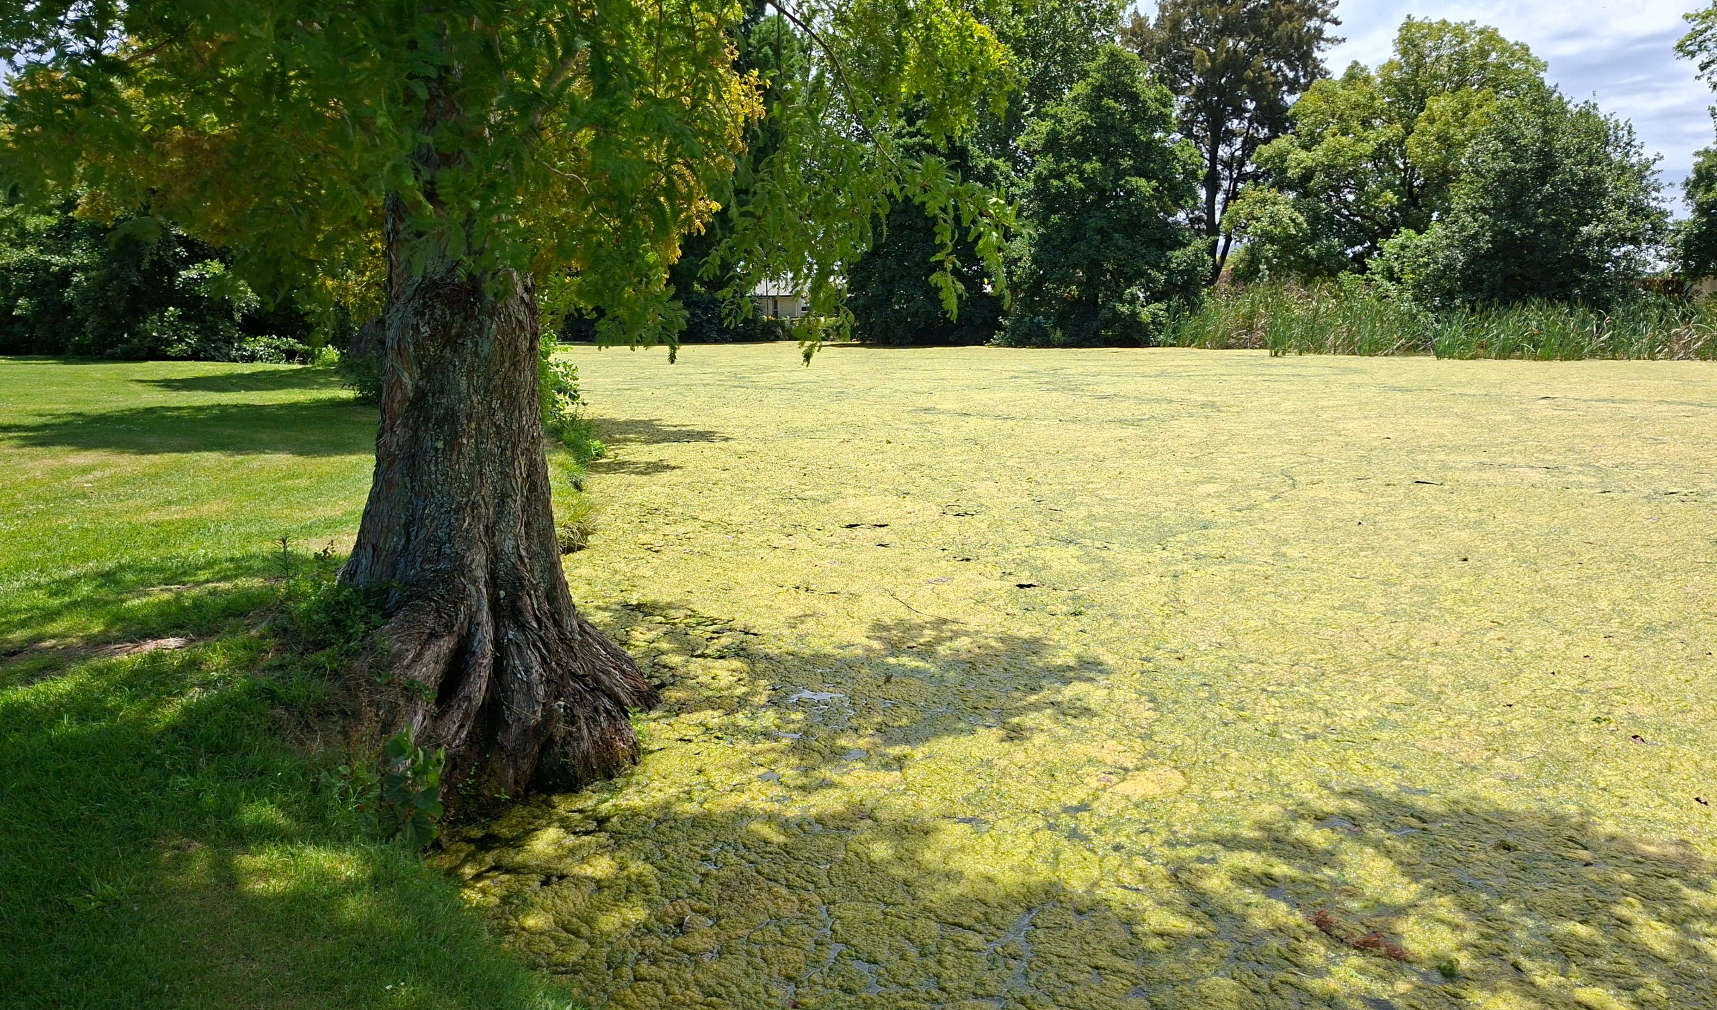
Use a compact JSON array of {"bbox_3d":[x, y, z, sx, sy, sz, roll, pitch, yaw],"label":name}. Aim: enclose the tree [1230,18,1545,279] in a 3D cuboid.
[{"bbox_3d":[22.283,-13.789,48.845,12.089,13.133,10.880,4,11,23],"label":"tree"}]

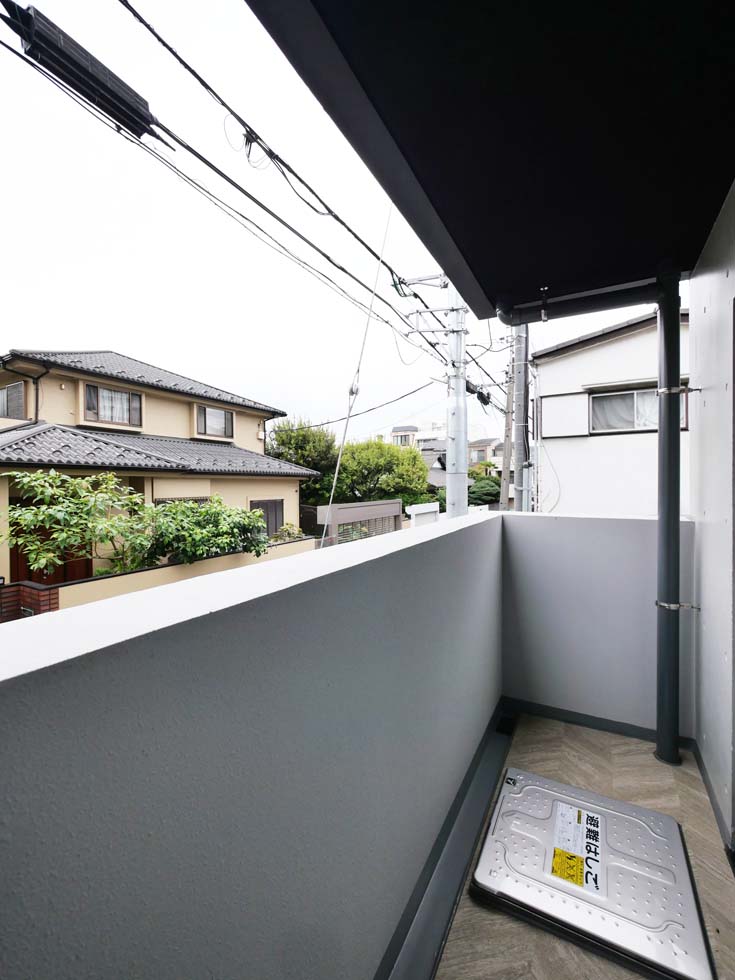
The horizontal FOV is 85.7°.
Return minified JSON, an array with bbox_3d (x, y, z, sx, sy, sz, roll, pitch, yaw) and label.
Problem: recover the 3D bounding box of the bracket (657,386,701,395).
[{"bbox_3d":[1.549,-0.497,1.982,0.180,0.030,0.105,0,0,31],"label":"bracket"}]

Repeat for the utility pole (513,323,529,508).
[{"bbox_3d":[4.140,-1.000,10.700,0.330,9.600,0.330,0,0,22],"label":"utility pole"}]

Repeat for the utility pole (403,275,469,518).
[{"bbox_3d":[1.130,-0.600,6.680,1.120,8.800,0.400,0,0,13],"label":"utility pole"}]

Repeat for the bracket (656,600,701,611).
[{"bbox_3d":[1.549,0.577,1.982,0.180,0.030,0.105,0,0,31],"label":"bracket"}]

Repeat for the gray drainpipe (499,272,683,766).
[{"bbox_3d":[1.164,0.125,2.160,0.910,2.450,0.115,0,0,24],"label":"gray drainpipe"}]

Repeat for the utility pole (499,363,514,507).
[{"bbox_3d":[5.070,-0.400,14.500,0.280,8.400,0.280,3,0,19],"label":"utility pole"}]

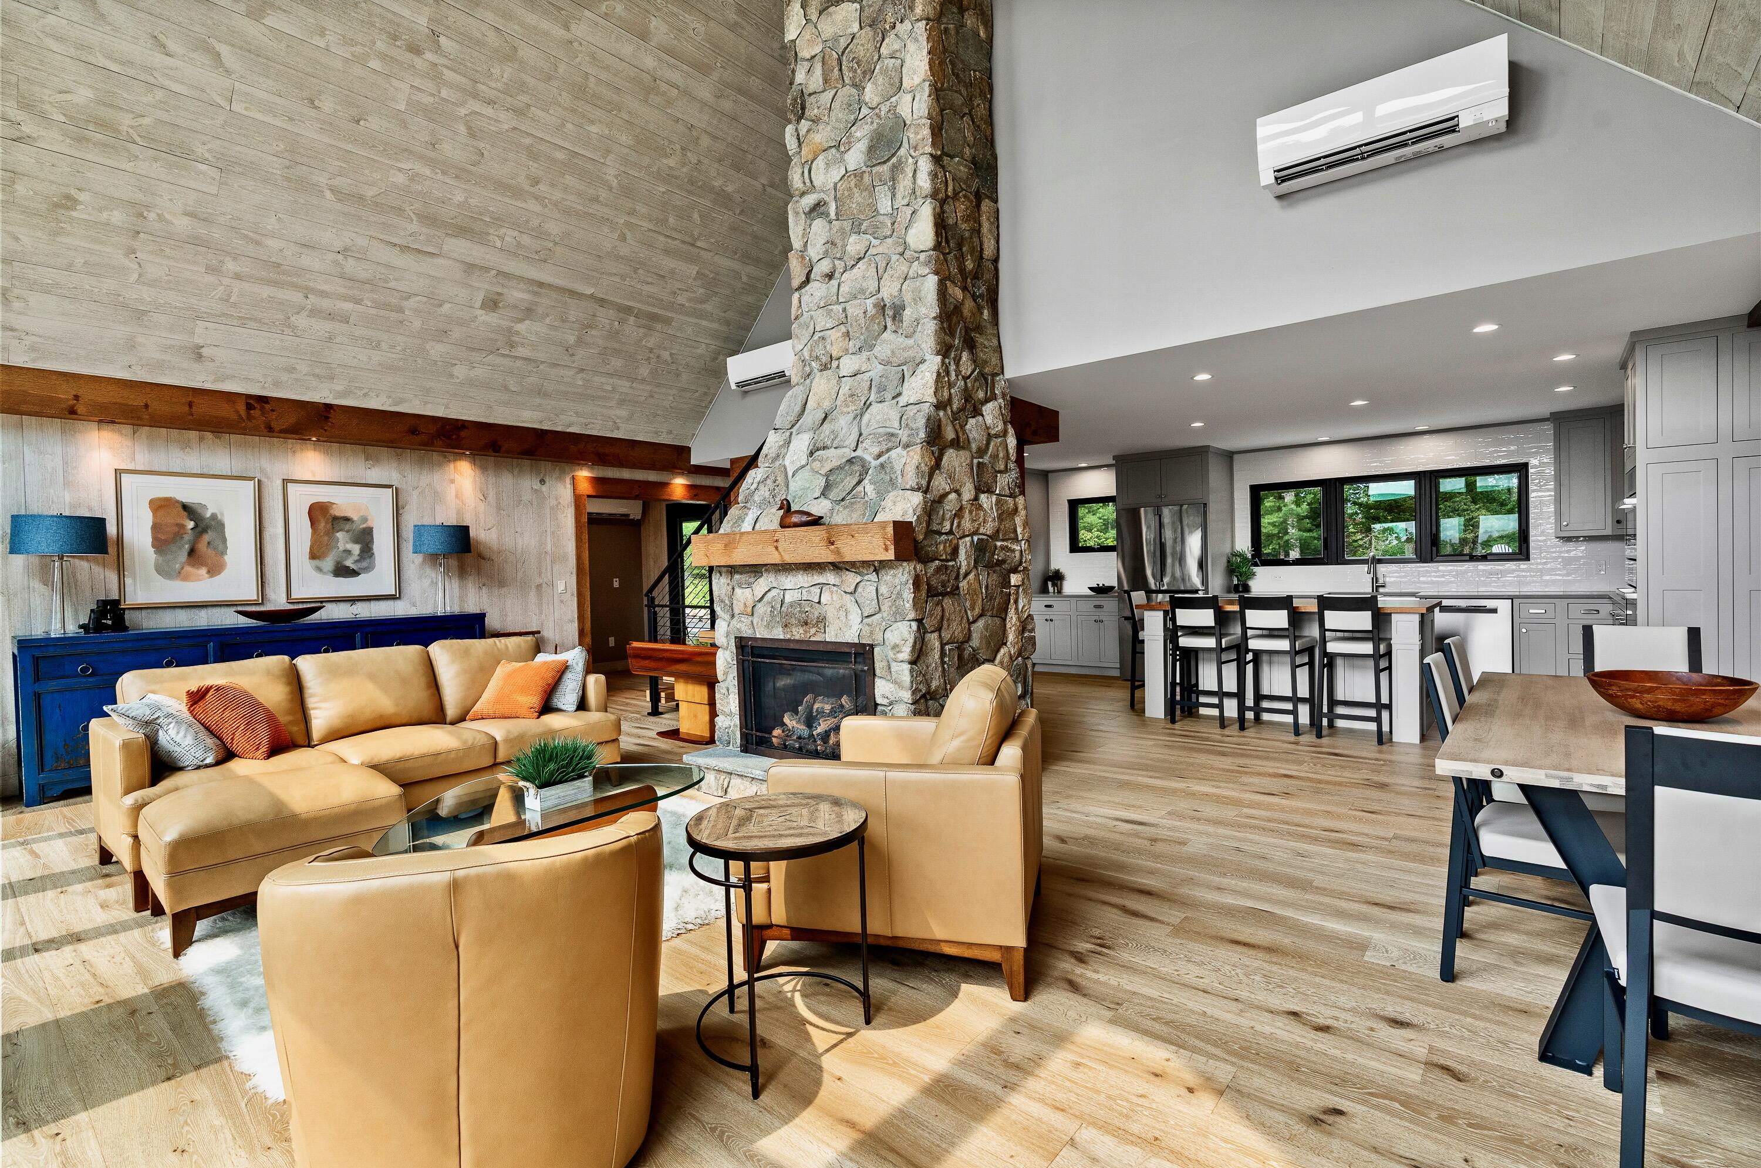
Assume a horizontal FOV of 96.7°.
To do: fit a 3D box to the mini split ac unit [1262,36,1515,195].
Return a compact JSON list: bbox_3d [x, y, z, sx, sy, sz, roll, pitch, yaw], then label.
[{"bbox_3d":[2.233,-2.069,3.528,0.926,0.300,0.235,0,2,39],"label":"mini split ac unit"}]

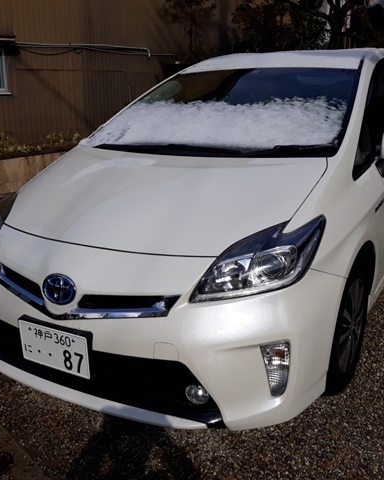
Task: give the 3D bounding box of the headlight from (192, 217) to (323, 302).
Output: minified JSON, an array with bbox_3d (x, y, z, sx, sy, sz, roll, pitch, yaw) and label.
[{"bbox_3d":[0.252,0.059,1.720,0.310,0.210,0.540,8,19,30],"label":"headlight"}]

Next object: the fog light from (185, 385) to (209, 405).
[{"bbox_3d":[0.018,0.520,1.684,0.077,0.068,0.050,8,19,30],"label":"fog light"}]

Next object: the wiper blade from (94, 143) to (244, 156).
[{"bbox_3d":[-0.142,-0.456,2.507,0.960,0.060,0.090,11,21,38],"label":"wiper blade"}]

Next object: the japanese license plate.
[{"bbox_3d":[-0.499,0.397,1.815,0.335,0.168,0.025,8,19,30],"label":"japanese license plate"}]

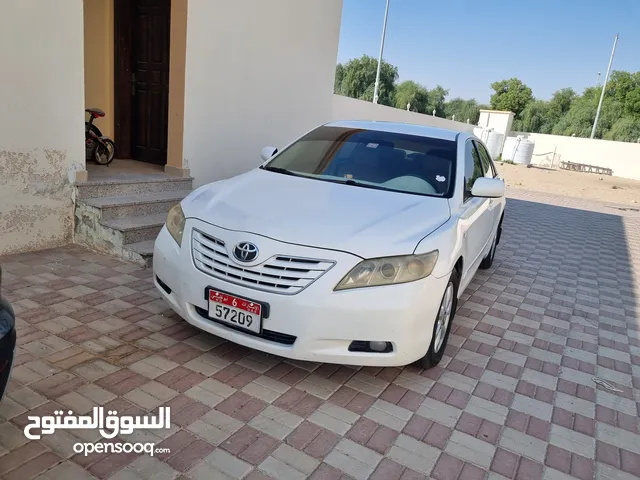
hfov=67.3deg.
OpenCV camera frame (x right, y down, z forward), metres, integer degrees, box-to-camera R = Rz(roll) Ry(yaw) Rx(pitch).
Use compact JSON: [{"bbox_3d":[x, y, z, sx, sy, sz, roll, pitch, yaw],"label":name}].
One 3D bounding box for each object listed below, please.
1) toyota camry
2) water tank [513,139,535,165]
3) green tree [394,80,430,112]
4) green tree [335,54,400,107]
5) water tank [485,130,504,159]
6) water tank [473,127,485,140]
[{"bbox_3d":[0.673,-0.329,4.500,1.860,1.470,4.800,13,16,24],"label":"toyota camry"},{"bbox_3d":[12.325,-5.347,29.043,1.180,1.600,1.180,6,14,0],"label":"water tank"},{"bbox_3d":[8.827,-12.757,47.554,5.200,5.800,5.200,6,14,0],"label":"green tree"},{"bbox_3d":[4.178,-13.064,43.960,7.200,7.200,7.200,6,14,0],"label":"green tree"},{"bbox_3d":[10.866,-5.867,29.846,1.180,1.750,1.180,6,14,0],"label":"water tank"},{"bbox_3d":[10.201,-6.197,30.551,1.150,1.650,1.150,6,14,0],"label":"water tank"}]

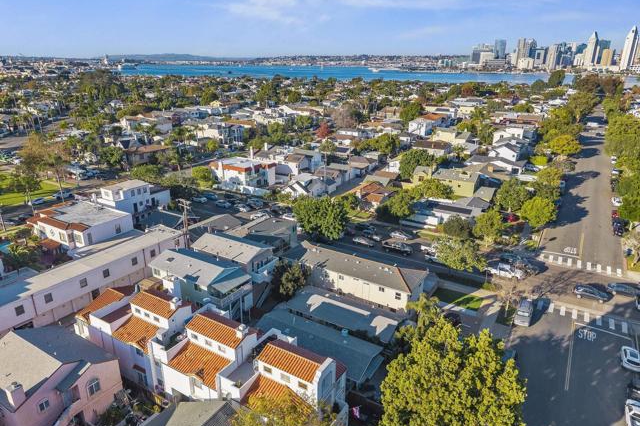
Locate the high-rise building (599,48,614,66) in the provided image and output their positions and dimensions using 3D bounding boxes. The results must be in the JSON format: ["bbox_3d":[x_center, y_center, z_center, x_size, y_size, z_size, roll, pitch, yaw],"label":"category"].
[{"bbox_3d":[1294.902,-686.444,2001.909,35.000,80.000,30.000,0,19,0],"label":"high-rise building"}]

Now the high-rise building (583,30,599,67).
[{"bbox_3d":[998.129,-589.841,1629.985,34.000,136.000,34.000,-15,24,-38],"label":"high-rise building"}]

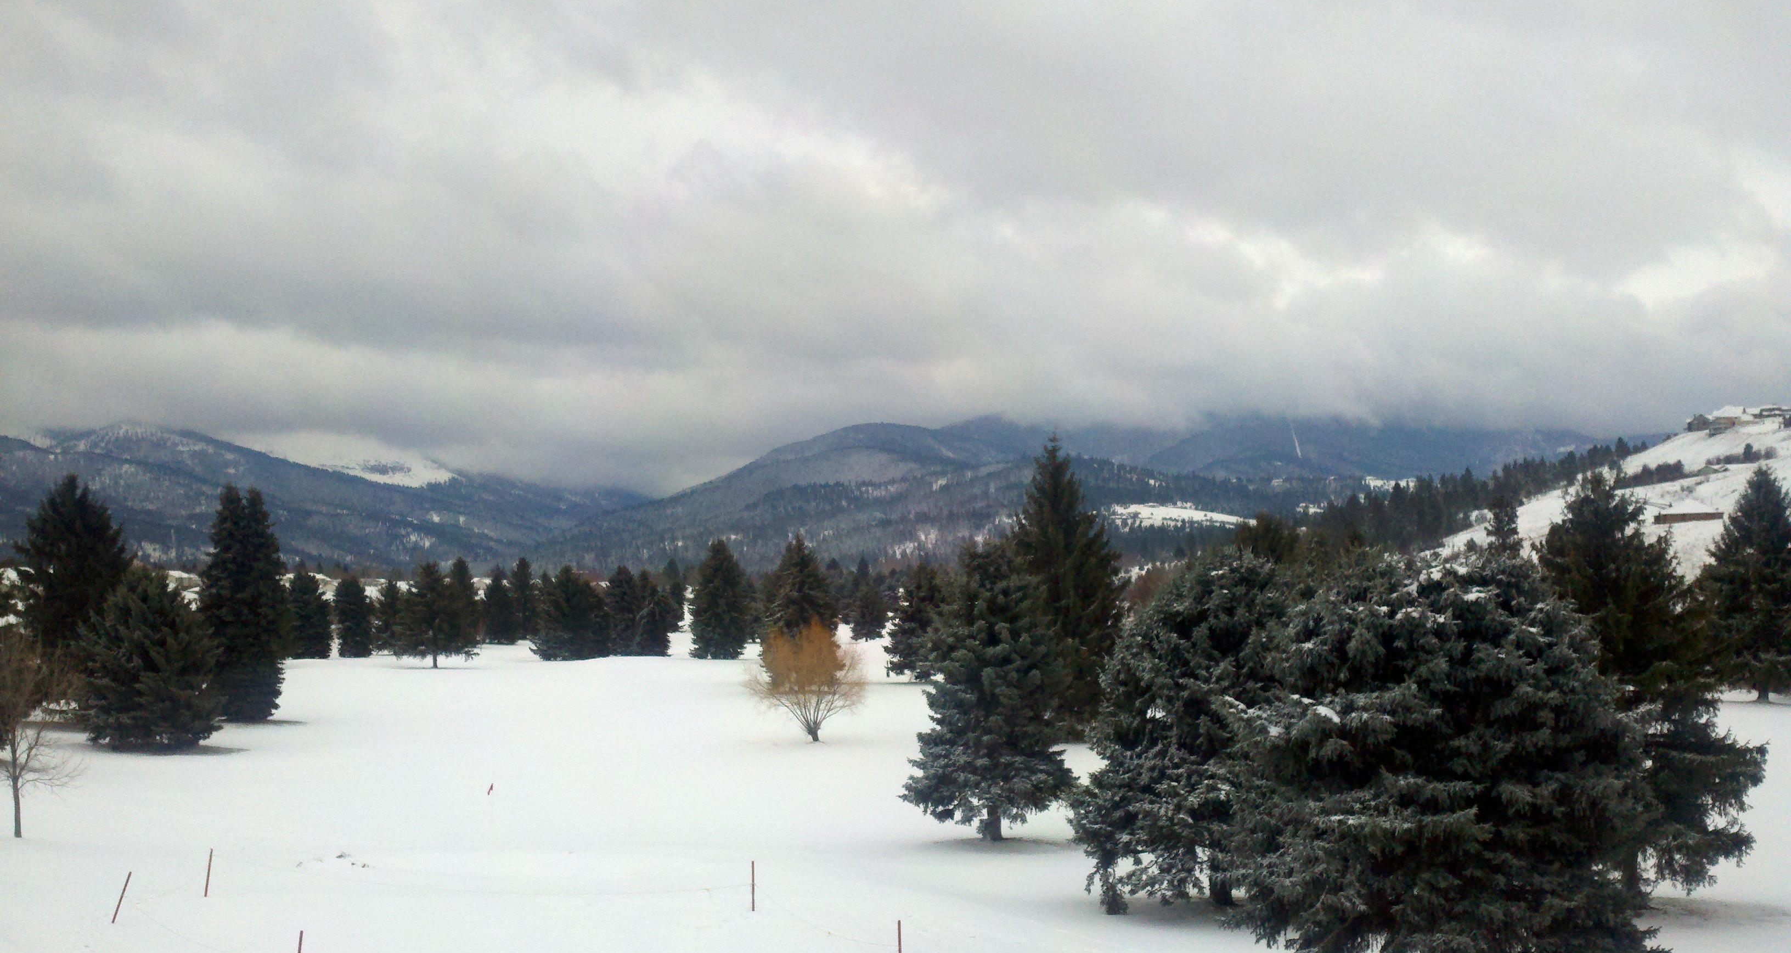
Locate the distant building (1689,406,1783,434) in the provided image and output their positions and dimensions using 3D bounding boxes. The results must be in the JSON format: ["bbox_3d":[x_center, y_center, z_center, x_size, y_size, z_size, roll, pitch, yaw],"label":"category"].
[{"bbox_3d":[247.032,-16.625,530.000,27.000,8.000,15.000,-2,-3,34],"label":"distant building"}]

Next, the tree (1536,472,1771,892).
[{"bbox_3d":[18.560,5.161,45.753,6.840,10.580,6.840,0,-3,0],"label":"tree"}]

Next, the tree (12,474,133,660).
[{"bbox_3d":[-39.462,5.547,86.802,6.106,11.309,6.106,1,-3,-24],"label":"tree"}]

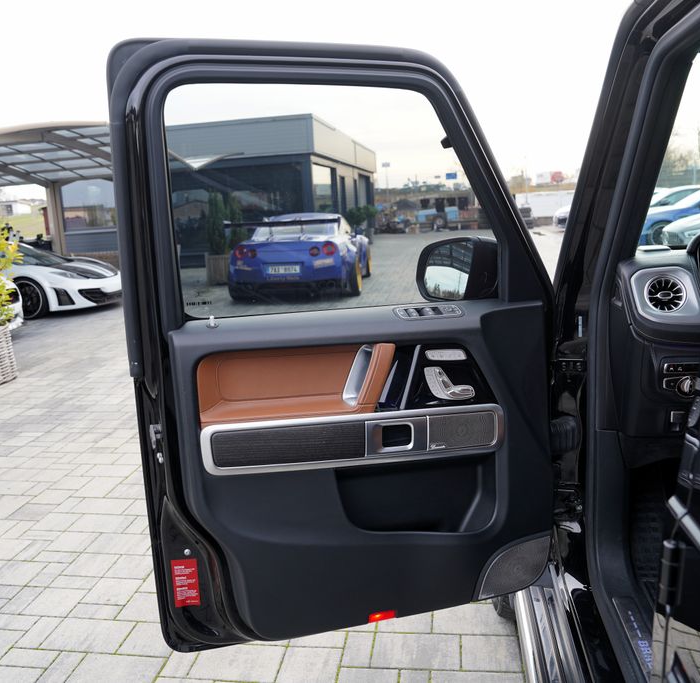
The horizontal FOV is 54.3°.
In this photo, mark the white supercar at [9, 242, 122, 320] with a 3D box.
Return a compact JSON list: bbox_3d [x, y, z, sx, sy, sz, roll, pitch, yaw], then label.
[{"bbox_3d":[-5.722,-1.126,11.426,4.500,1.200,1.980,1,12,16],"label":"white supercar"}]

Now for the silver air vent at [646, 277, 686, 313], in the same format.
[{"bbox_3d":[0.741,-0.113,1.612,0.094,0.091,0.040,-1,12,8],"label":"silver air vent"}]

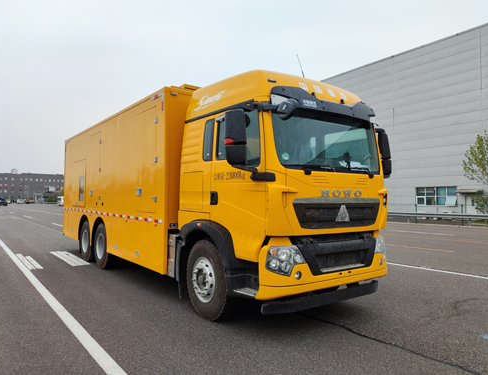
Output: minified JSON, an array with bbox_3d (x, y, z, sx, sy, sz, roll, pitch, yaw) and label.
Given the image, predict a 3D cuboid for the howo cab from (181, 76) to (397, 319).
[{"bbox_3d":[0.616,0.159,5.357,2.680,3.329,2.152,2,-3,-37],"label":"howo cab"}]

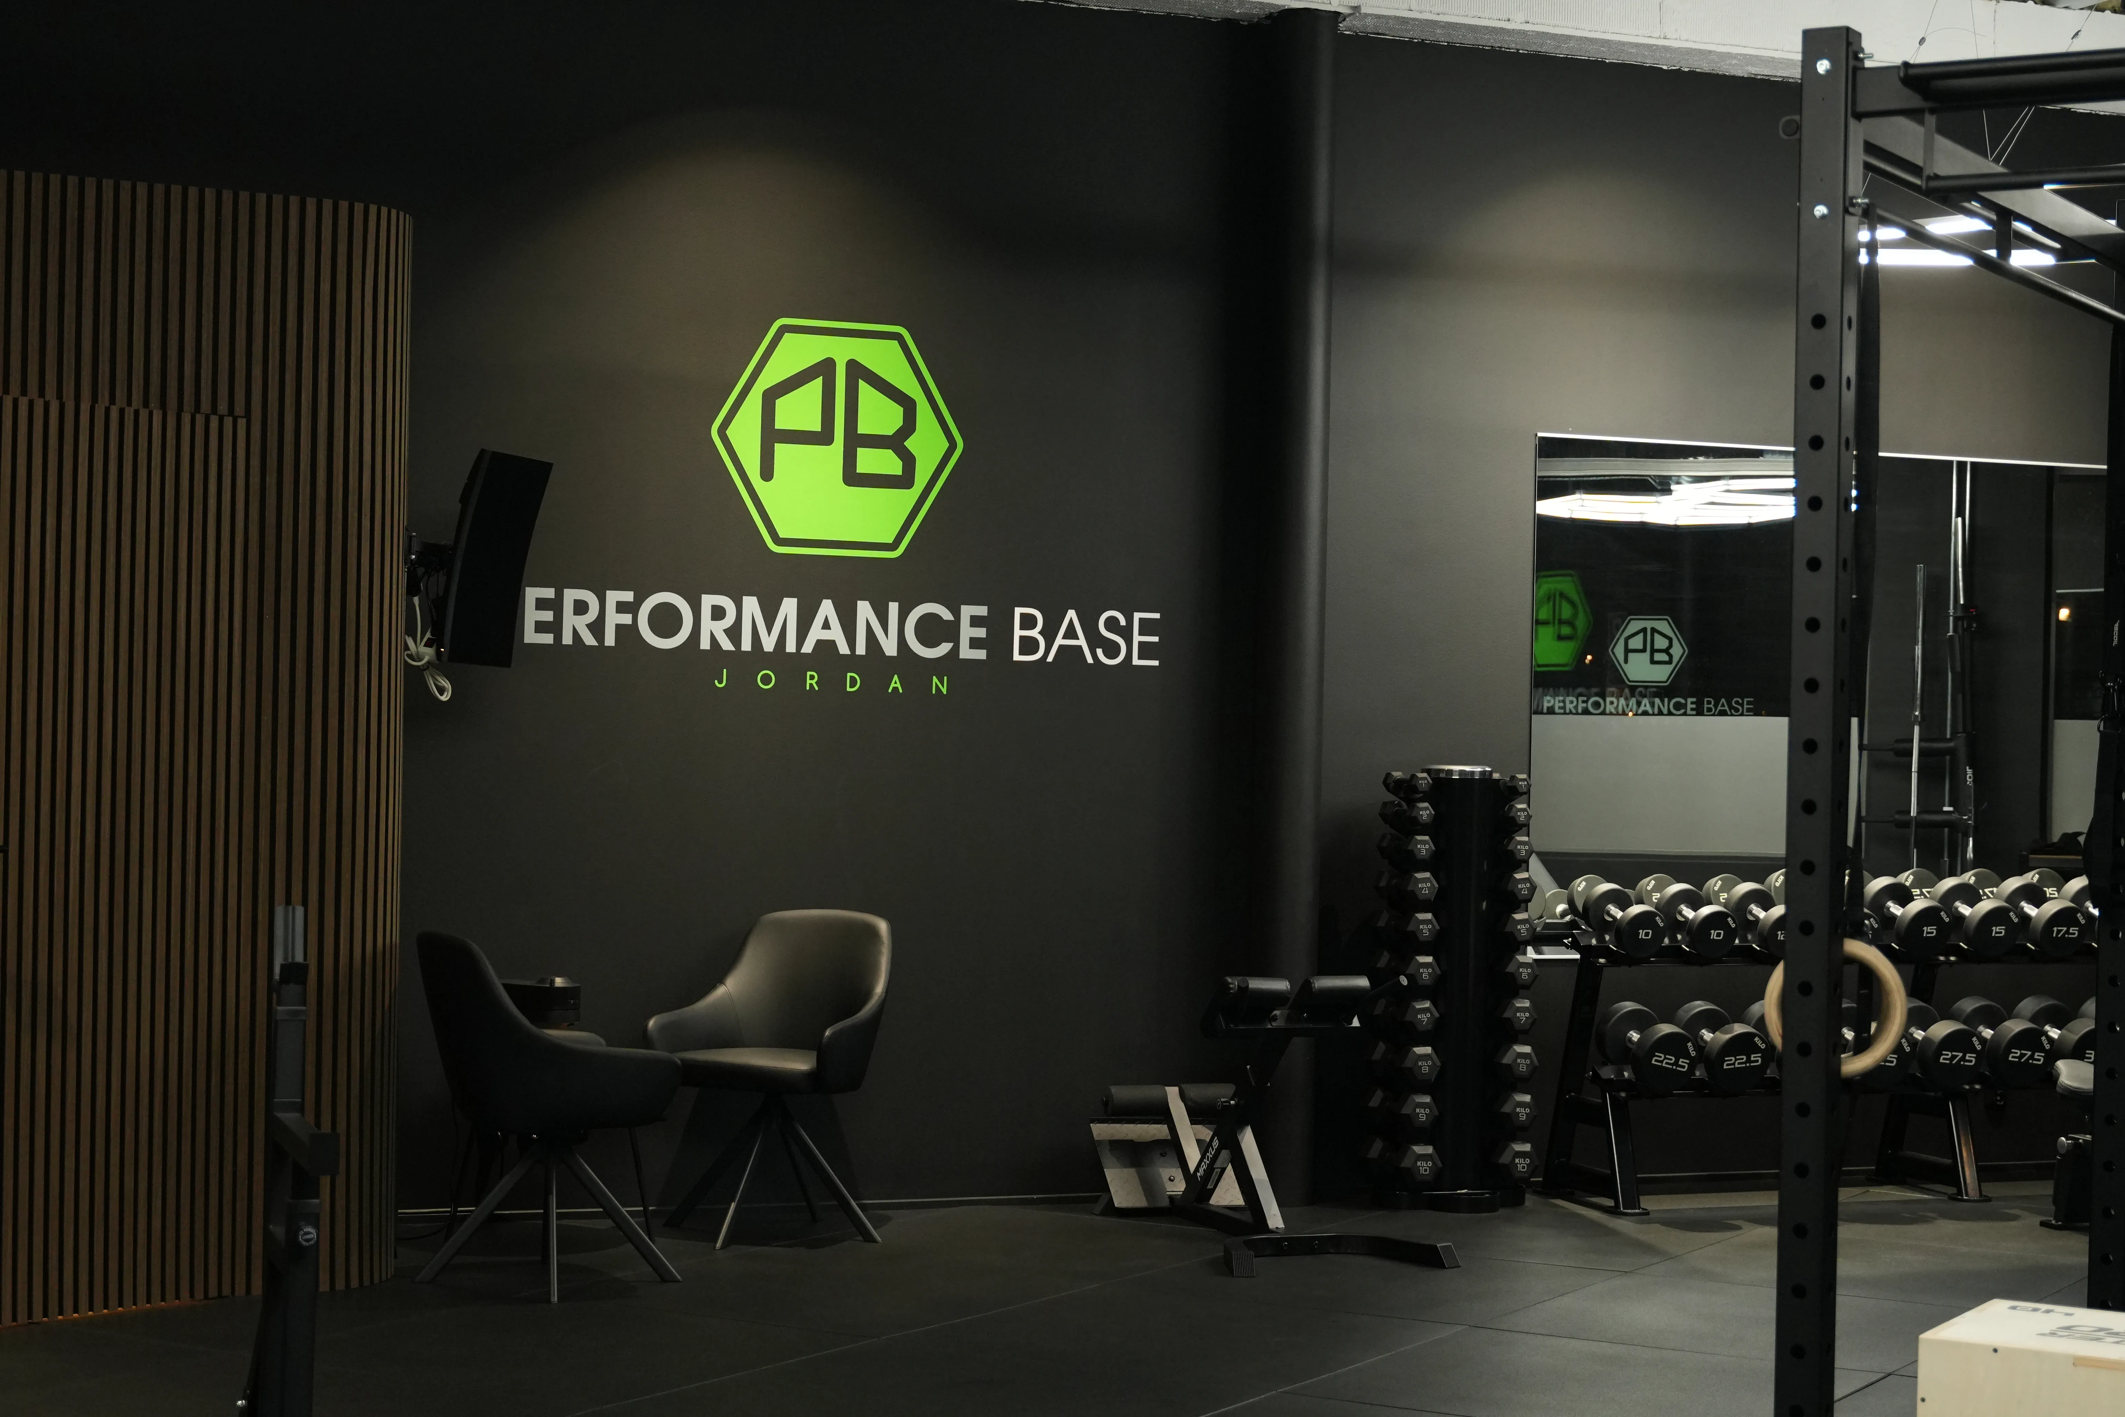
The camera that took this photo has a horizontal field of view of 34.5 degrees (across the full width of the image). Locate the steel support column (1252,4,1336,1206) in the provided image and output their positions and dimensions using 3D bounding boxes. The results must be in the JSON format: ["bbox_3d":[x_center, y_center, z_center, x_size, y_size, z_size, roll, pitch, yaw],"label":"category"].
[{"bbox_3d":[0.670,-0.290,9.930,0.191,3.437,0.191,1,0,0],"label":"steel support column"}]

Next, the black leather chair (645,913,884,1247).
[{"bbox_3d":[-0.765,0.981,9.111,0.573,0.833,0.588,1,0,23],"label":"black leather chair"}]

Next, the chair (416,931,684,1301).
[{"bbox_3d":[-1.233,0.968,8.279,0.588,0.833,0.573,1,0,-29],"label":"chair"}]

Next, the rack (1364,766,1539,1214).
[{"bbox_3d":[1.118,0.805,9.978,0.451,1.264,0.431,1,0,-22],"label":"rack"}]

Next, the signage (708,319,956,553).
[{"bbox_3d":[-0.625,-0.749,9.527,0.742,0.655,0.020,1,0,-22],"label":"signage"}]

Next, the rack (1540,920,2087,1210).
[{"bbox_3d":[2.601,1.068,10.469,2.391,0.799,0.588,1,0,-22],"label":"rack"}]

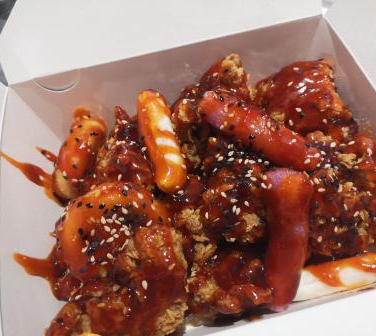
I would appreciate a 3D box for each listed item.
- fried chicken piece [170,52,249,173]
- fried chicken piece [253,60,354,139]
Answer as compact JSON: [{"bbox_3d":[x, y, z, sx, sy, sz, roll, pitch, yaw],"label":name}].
[{"bbox_3d":[0.016,-0.038,0.228,0.049,0.052,0.064,6,58,6],"label":"fried chicken piece"},{"bbox_3d":[0.077,-0.046,0.240,0.065,0.040,0.046,6,58,6],"label":"fried chicken piece"}]

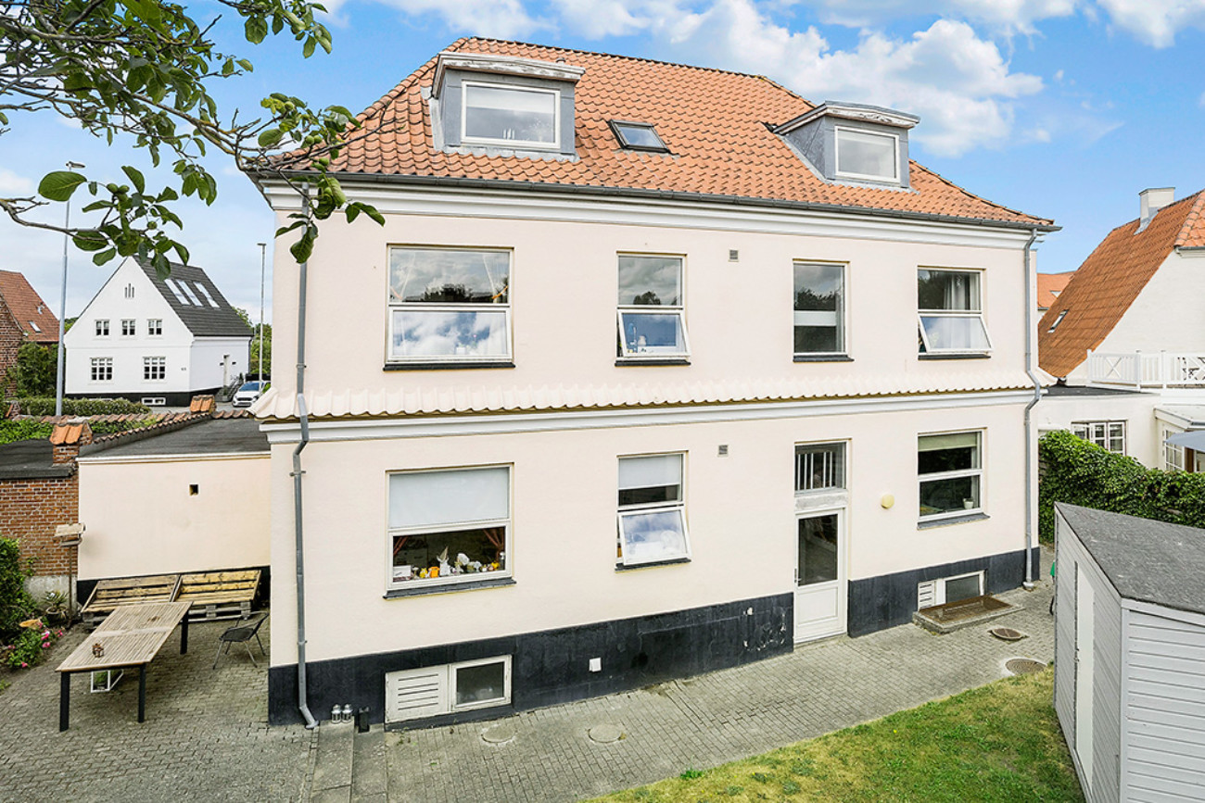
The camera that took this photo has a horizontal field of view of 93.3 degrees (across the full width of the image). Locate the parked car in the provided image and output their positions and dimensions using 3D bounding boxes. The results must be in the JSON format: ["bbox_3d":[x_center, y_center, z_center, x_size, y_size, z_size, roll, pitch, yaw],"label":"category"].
[{"bbox_3d":[-22.900,-0.607,37.600,1.780,1.500,4.150,-1,4,-16],"label":"parked car"}]

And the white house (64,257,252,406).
[{"bbox_3d":[-30.400,-4.648,39.900,8.000,9.500,6.900,0,3,-2],"label":"white house"}]

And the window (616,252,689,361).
[{"bbox_3d":[0.770,-1.415,8.477,1.116,1.573,0.280,-1,4,-18],"label":"window"}]

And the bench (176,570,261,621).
[{"bbox_3d":[-6.628,3.389,9.810,1.200,0.640,0.620,-1,4,-18],"label":"bench"}]

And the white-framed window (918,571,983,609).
[{"bbox_3d":[5.896,3.271,9.716,1.445,0.593,0.100,-1,3,-17],"label":"white-framed window"}]

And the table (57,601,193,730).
[{"bbox_3d":[-6.550,3.583,7.919,1.000,0.730,1.700,-1,4,-20],"label":"table"}]

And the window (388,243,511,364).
[{"bbox_3d":[-1.935,-1.241,7.343,1.508,1.502,0.120,-1,3,-17],"label":"window"}]

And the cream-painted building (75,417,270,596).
[{"bbox_3d":[-7.475,1.738,11.623,3.700,2.550,3.900,-1,3,-17],"label":"cream-painted building"}]

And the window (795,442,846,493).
[{"bbox_3d":[3.371,1.060,8.986,0.977,0.830,0.120,-1,3,-17],"label":"window"}]

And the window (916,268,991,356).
[{"bbox_3d":[5.913,-1.522,9.659,1.445,1.486,0.260,-1,3,-17],"label":"window"}]

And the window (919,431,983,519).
[{"bbox_3d":[6.320,1.346,10.375,1.549,1.548,0.120,-1,4,-18],"label":"window"}]

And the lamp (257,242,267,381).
[{"bbox_3d":[-16.744,-3.889,28.000,0.500,7.918,0.250,1,2,0],"label":"lamp"}]

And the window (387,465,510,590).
[{"bbox_3d":[-2.039,1.670,7.659,1.611,1.539,0.120,-1,4,-18],"label":"window"}]

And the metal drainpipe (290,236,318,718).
[{"bbox_3d":[-3.488,0.755,6.620,0.220,6.142,0.200,0,2,-17],"label":"metal drainpipe"}]

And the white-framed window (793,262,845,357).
[{"bbox_3d":[3.355,-1.445,8.981,1.010,1.482,0.120,-1,3,-17],"label":"white-framed window"}]

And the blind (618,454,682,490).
[{"bbox_3d":[0.692,1.053,8.599,1.014,0.492,0.050,-1,4,-18],"label":"blind"}]

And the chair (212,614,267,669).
[{"bbox_3d":[-4.917,3.249,7.750,0.670,0.690,0.520,-1,3,-13],"label":"chair"}]

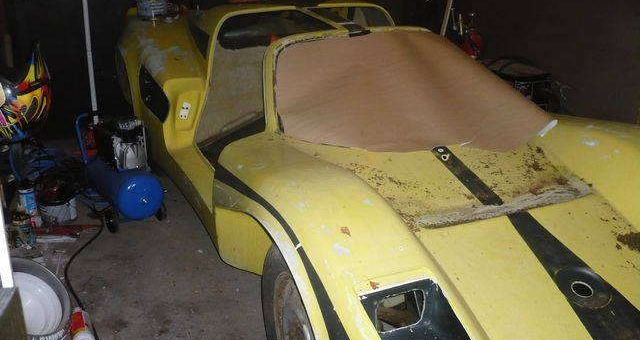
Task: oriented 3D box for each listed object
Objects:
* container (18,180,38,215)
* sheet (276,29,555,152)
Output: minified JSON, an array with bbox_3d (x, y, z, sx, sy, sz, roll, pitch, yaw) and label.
[{"bbox_3d":[-1.734,0.166,3.841,0.090,0.200,0.090,-6,18,-19],"label":"container"},{"bbox_3d":[0.338,-0.310,2.606,1.070,0.137,0.815,-8,50,-24],"label":"sheet"}]

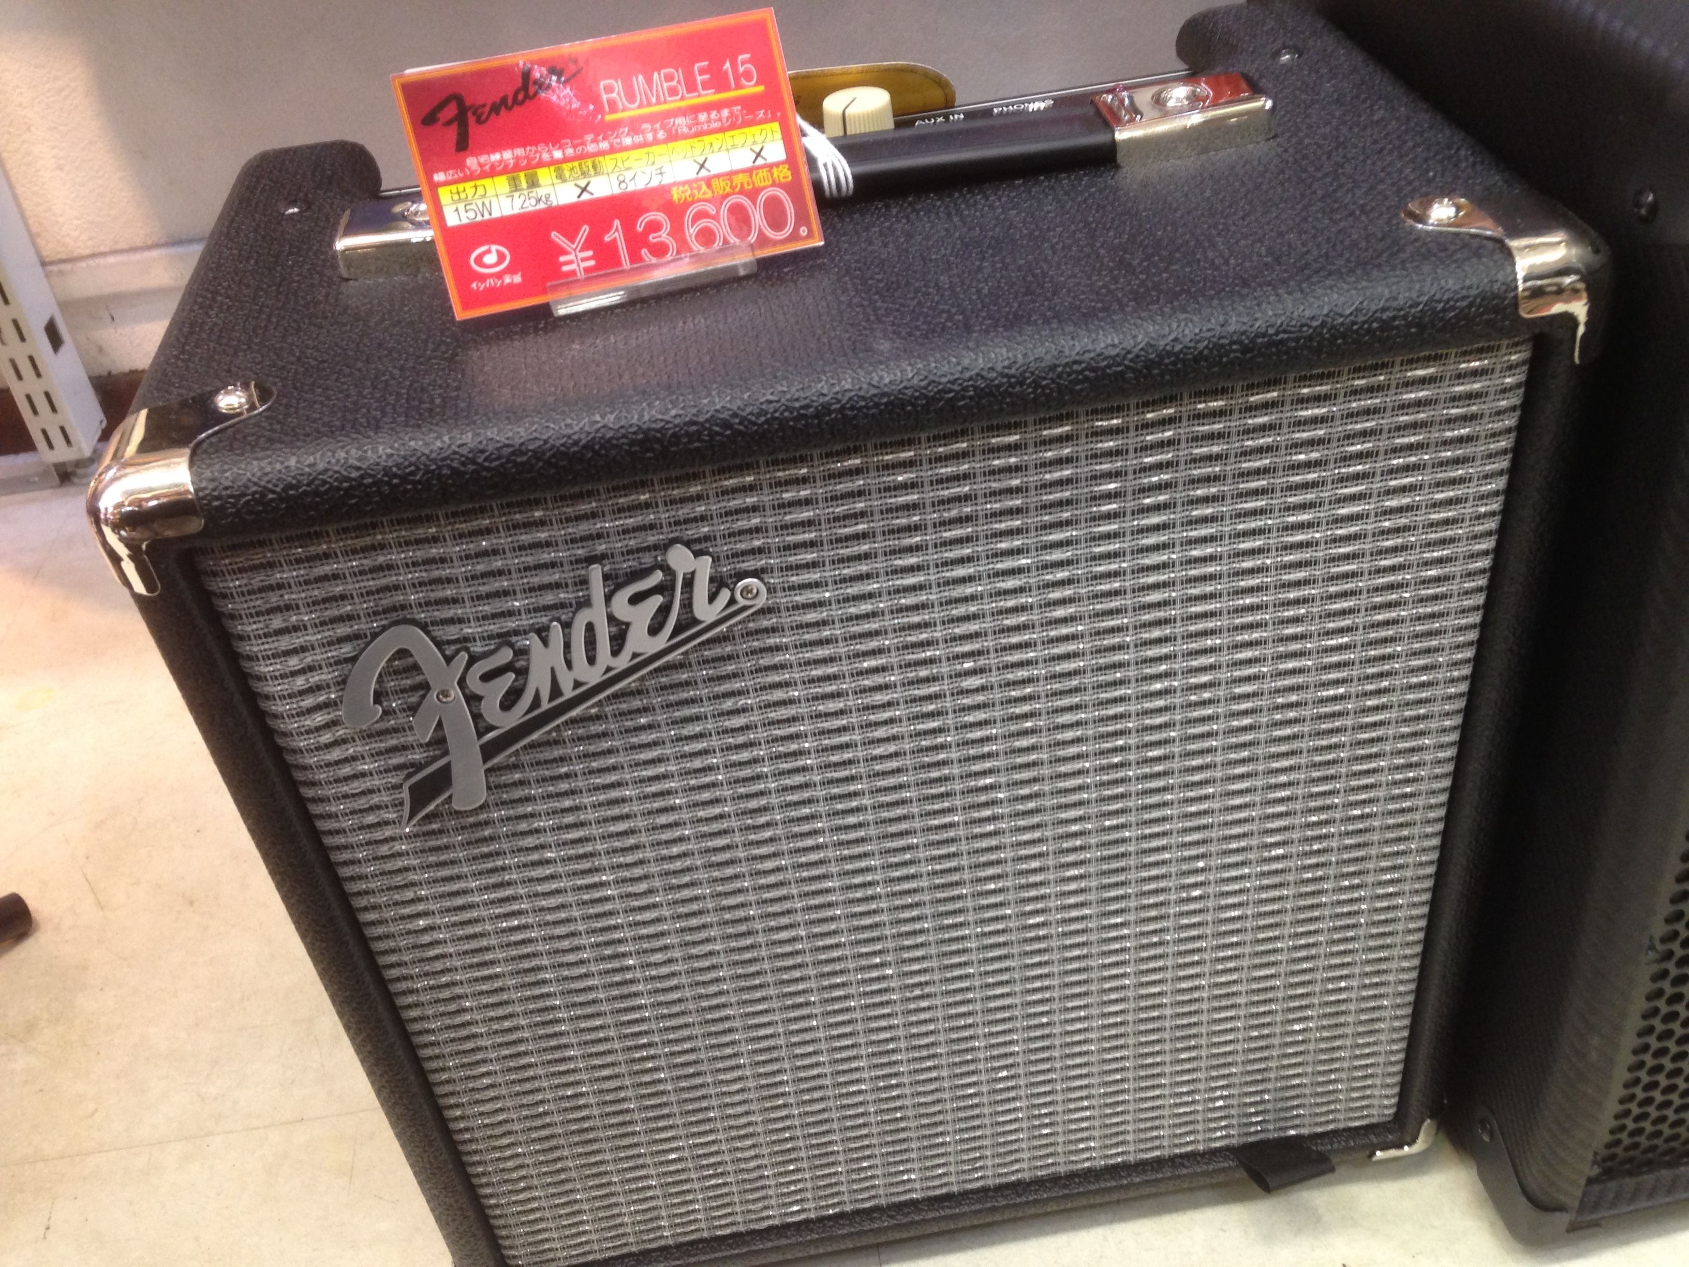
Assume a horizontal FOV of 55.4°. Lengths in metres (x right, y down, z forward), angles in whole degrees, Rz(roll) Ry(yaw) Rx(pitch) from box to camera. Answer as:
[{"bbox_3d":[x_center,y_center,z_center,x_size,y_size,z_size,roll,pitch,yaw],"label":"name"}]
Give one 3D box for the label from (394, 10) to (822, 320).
[{"bbox_3d":[-0.061,-0.126,0.430,0.102,0.063,0.002,-15,12,-12],"label":"label"}]

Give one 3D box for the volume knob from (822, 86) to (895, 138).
[{"bbox_3d":[0.005,-0.166,0.528,0.024,0.017,0.024,-5,38,4],"label":"volume knob"}]

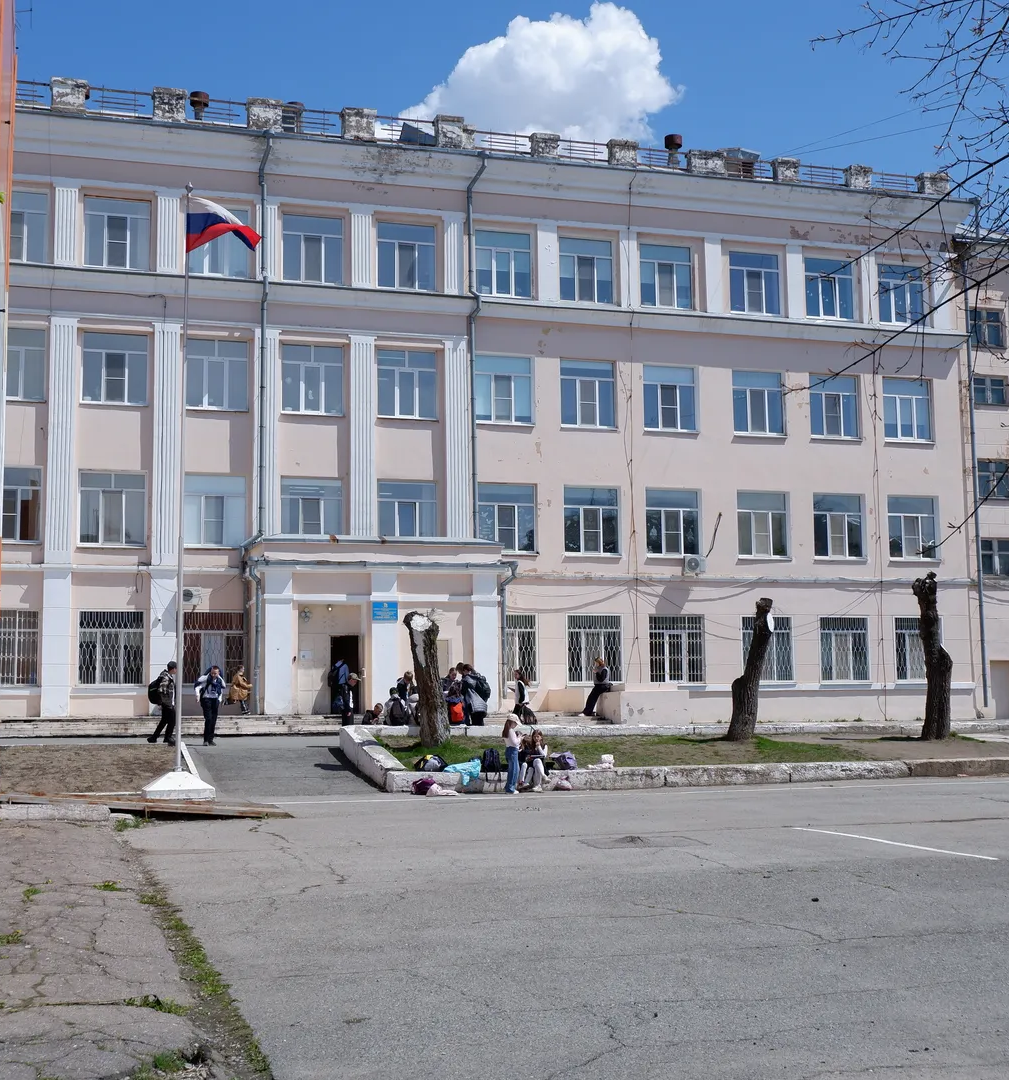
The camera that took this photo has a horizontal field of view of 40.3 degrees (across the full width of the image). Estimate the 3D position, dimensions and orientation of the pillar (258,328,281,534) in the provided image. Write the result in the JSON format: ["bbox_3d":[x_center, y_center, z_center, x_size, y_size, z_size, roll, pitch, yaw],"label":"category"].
[{"bbox_3d":[-6.518,-2.823,37.899,0.664,6.190,0.300,1,-7,-16],"label":"pillar"}]

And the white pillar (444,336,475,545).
[{"bbox_3d":[-1.339,-2.466,39.043,0.846,6.652,0.250,1,-6,-16],"label":"white pillar"}]

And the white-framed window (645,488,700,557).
[{"bbox_3d":[5.101,-0.518,41.388,1.761,2.040,0.150,1,-7,-16],"label":"white-framed window"}]

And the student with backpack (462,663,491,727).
[{"bbox_3d":[-0.599,3.390,28.900,0.560,1.585,0.450,-2,-7,9],"label":"student with backpack"}]

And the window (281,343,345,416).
[{"bbox_3d":[-5.056,-4.226,36.240,1.674,1.854,0.150,1,-7,-16],"label":"window"}]

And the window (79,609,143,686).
[{"bbox_3d":[-10.306,2.843,36.064,1.661,1.977,0.200,1,-6,-16],"label":"window"}]

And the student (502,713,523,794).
[{"bbox_3d":[0.135,3.441,22.166,0.360,1.261,0.380,0,-6,-3],"label":"student"}]

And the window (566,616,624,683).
[{"bbox_3d":[2.482,2.991,37.584,1.561,1.825,0.150,1,-7,-16],"label":"window"}]

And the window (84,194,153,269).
[{"bbox_3d":[-10.617,-8.416,37.711,1.780,2.121,0.200,1,-7,-16],"label":"window"}]

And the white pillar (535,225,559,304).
[{"bbox_3d":[1.189,-7.702,38.261,0.599,2.214,0.200,1,-7,-16],"label":"white pillar"}]

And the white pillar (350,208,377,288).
[{"bbox_3d":[-4.062,-8.207,39.175,0.657,2.208,0.200,1,-7,-16],"label":"white pillar"}]

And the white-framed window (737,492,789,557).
[{"bbox_3d":[7.367,-0.389,39.170,1.565,1.890,0.150,1,-7,-15],"label":"white-framed window"}]

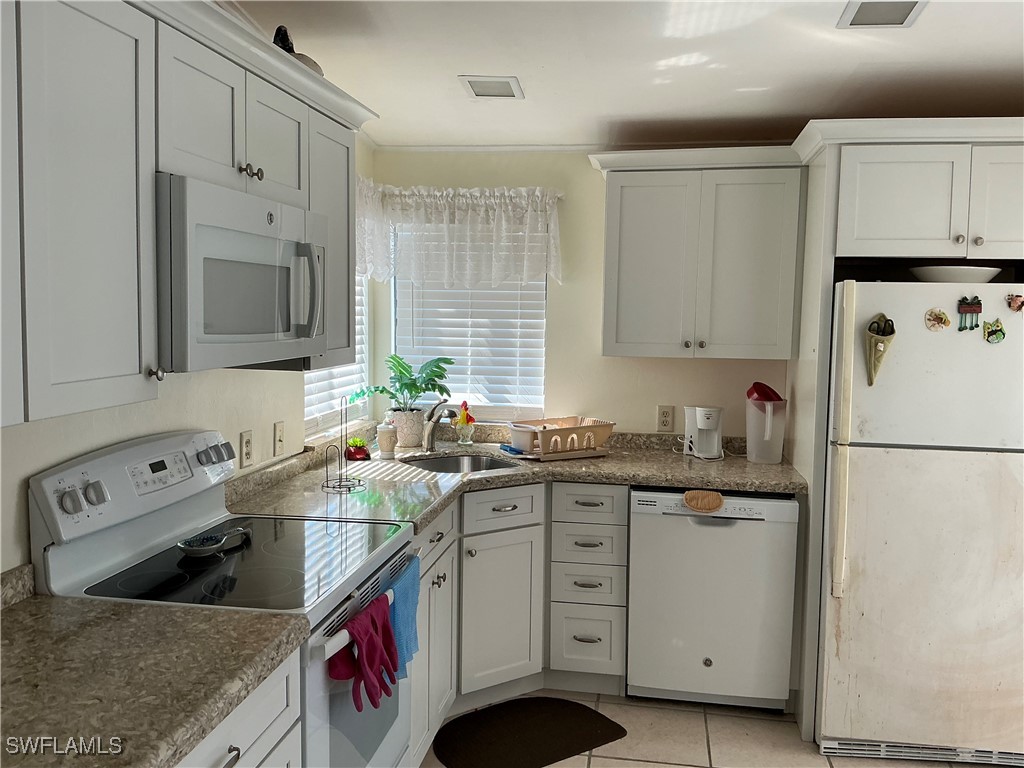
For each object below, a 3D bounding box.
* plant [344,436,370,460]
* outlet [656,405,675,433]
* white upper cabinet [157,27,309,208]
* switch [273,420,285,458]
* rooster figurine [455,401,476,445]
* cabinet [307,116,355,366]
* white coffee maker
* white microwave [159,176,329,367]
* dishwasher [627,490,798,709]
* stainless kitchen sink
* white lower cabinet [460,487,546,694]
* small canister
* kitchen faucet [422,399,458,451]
[{"bbox_3d":[-0.641,0.263,3.459,0.098,0.092,0.090,2,5,10],"label":"plant"},{"bbox_3d":[0.693,0.158,3.729,0.073,0.118,0.009,2,5,10],"label":"outlet"},{"bbox_3d":[-0.798,-0.614,2.042,0.309,0.299,0.741,2,5,10],"label":"white upper cabinet"},{"bbox_3d":[-0.820,0.195,2.913,0.012,0.117,0.072,2,5,10],"label":"switch"},{"bbox_3d":[-0.214,0.182,3.818,0.105,0.200,0.075,0,5,-6],"label":"rooster figurine"},{"bbox_3d":[-0.704,-0.435,2.602,0.309,0.755,0.359,2,5,10],"label":"cabinet"},{"bbox_3d":[0.832,0.207,3.595,0.138,0.214,0.155,0,6,-12],"label":"white coffee maker"},{"bbox_3d":[-0.775,-0.266,2.132,0.410,0.420,0.750,2,5,10],"label":"white microwave"},{"bbox_3d":[0.814,0.809,3.471,0.605,0.824,0.600,2,5,10],"label":"dishwasher"},{"bbox_3d":[-0.216,0.422,3.390,0.405,0.180,0.360,-3,7,-35],"label":"stainless kitchen sink"},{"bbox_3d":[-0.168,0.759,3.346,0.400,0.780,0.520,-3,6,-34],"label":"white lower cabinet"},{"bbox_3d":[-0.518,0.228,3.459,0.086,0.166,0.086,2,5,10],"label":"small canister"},{"bbox_3d":[-0.304,0.185,3.553,0.060,0.240,0.270,-3,7,-35],"label":"kitchen faucet"}]

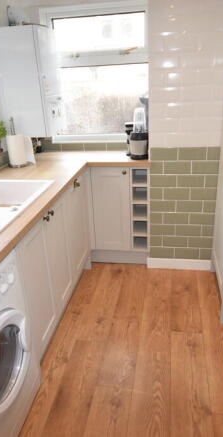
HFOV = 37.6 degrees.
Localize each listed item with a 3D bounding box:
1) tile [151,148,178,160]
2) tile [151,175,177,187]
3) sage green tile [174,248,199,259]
[{"bbox_3d":[0.385,-0.468,2.402,0.200,0.100,0.009,1,24,10],"label":"tile"},{"bbox_3d":[0.395,-0.280,2.485,0.200,0.100,0.009,1,24,10],"label":"tile"},{"bbox_3d":[0.625,0.287,2.695,0.200,0.100,0.009,1,24,10],"label":"sage green tile"}]

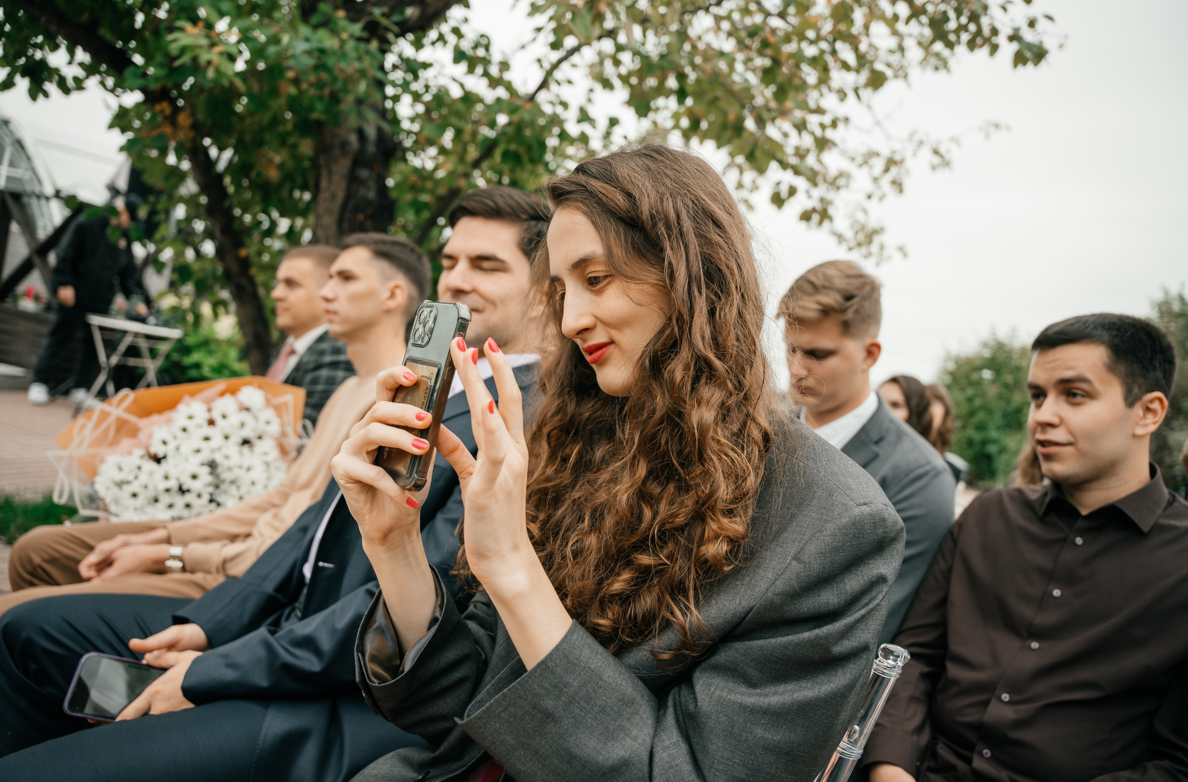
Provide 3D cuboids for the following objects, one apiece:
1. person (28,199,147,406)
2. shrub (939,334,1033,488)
[{"bbox_3d":[-4.081,-0.729,6.650,0.720,1.680,0.620,11,2,28],"label":"person"},{"bbox_3d":[7.056,0.318,14.500,2.400,2.600,2.400,11,3,33],"label":"shrub"}]

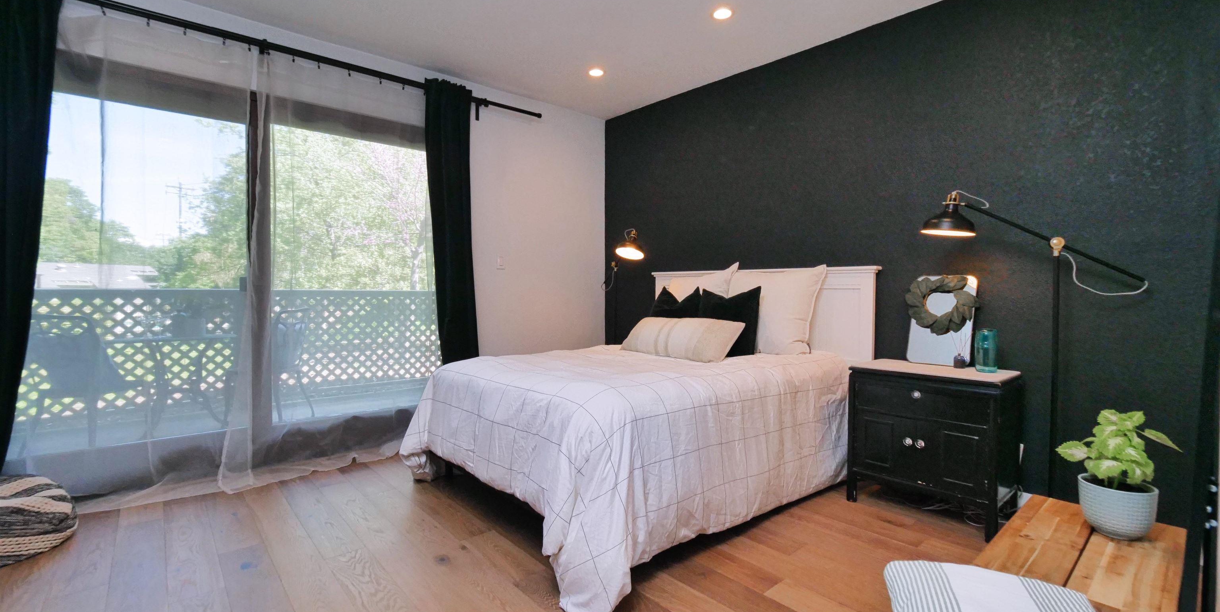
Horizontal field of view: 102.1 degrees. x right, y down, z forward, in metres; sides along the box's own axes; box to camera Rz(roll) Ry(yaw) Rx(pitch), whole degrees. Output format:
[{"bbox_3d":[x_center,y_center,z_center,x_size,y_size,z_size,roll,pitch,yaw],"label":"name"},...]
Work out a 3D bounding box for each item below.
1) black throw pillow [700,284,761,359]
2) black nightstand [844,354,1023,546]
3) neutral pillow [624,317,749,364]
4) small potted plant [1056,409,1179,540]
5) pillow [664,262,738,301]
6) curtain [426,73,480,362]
[{"bbox_3d":[0.718,0.093,3.049,0.148,0.430,0.430,18,-11,-41],"label":"black throw pillow"},{"bbox_3d":[1.541,0.637,2.367,0.464,0.666,0.602,-1,2,-42],"label":"black nightstand"},{"bbox_3d":[0.435,0.185,2.988,0.773,0.303,0.131,2,-41,48],"label":"neutral pillow"},{"bbox_3d":[1.210,0.408,1.183,0.227,0.272,0.225,-1,2,-42],"label":"small potted plant"},{"bbox_3d":[0.610,0.012,3.368,0.178,0.562,0.587,25,-16,-40],"label":"pillow"},{"bbox_3d":[-1.059,-0.292,3.344,0.385,2.409,0.147,-1,2,-42],"label":"curtain"}]

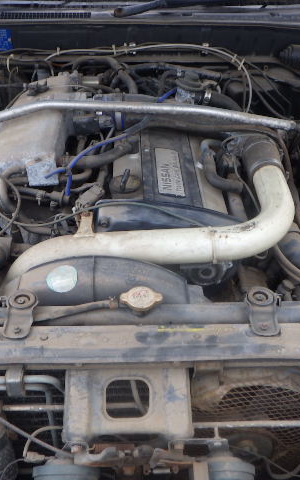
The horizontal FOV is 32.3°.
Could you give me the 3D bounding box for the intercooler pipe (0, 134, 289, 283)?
[{"bbox_3d":[-0.002,-0.061,1.037,0.555,0.225,0.260,-1,37,-1],"label":"intercooler pipe"}]

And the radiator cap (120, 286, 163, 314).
[{"bbox_3d":[-0.015,0.105,0.895,0.073,0.028,0.050,-1,37,-1],"label":"radiator cap"}]

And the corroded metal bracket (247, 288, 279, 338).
[{"bbox_3d":[0.191,0.120,0.870,0.053,0.028,0.093,-1,37,-1],"label":"corroded metal bracket"}]

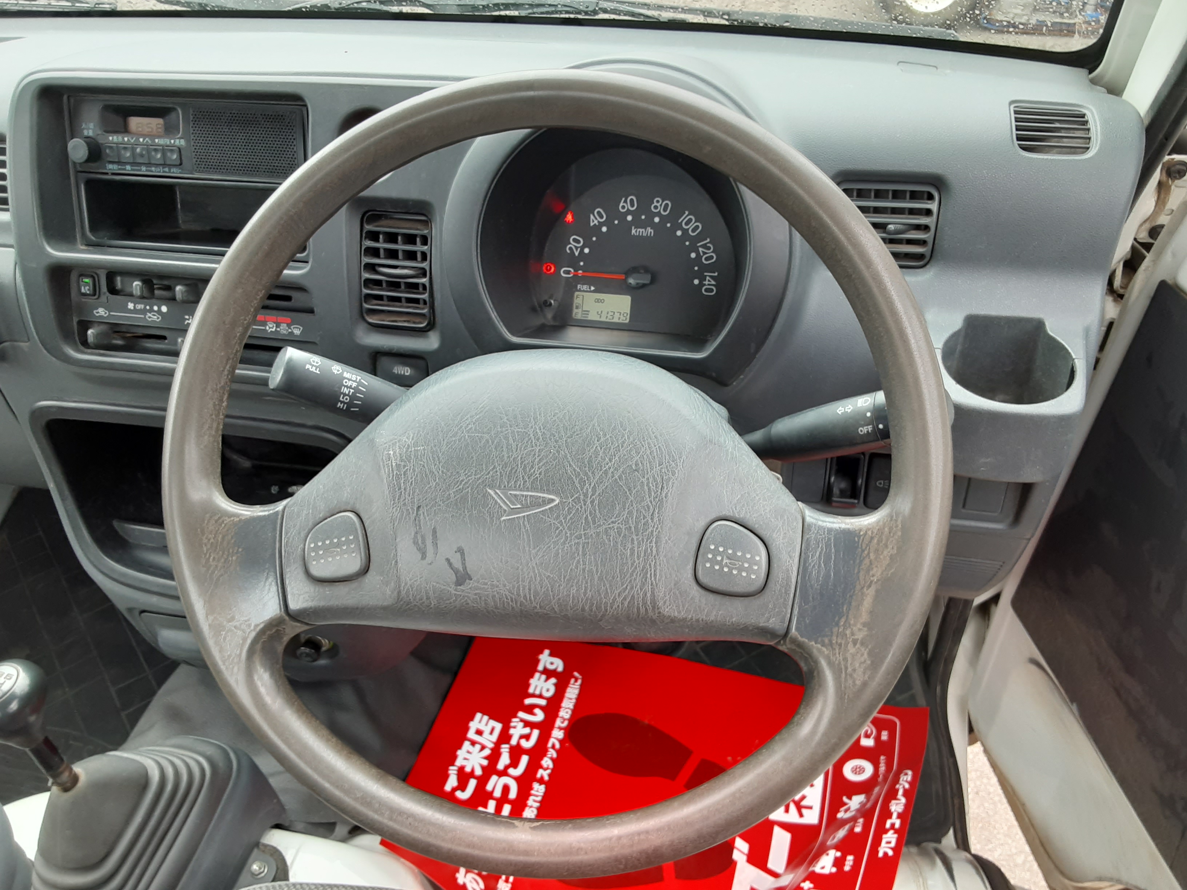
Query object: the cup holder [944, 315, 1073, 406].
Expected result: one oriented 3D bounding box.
[{"bbox_3d":[0.270,-0.032,0.616,0.080,0.070,0.085,3,45,9],"label":"cup holder"}]

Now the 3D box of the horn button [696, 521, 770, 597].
[{"bbox_3d":[0.063,0.052,0.423,0.033,0.010,0.034,10,89,6],"label":"horn button"}]

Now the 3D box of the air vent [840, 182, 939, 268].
[{"bbox_3d":[0.191,-0.144,0.604,0.064,0.055,0.022,2,19,5],"label":"air vent"}]

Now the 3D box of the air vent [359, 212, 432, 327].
[{"bbox_3d":[-0.138,-0.125,0.662,0.053,0.083,0.022,4,20,8],"label":"air vent"}]

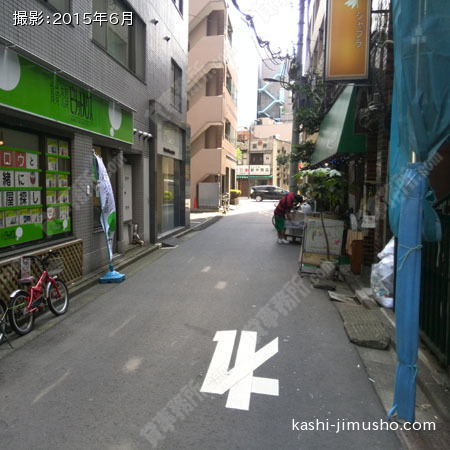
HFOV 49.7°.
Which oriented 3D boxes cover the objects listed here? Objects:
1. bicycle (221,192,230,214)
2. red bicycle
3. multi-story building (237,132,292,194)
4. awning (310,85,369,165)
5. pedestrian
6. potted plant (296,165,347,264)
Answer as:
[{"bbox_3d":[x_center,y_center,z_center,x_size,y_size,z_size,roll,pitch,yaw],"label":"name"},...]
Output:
[{"bbox_3d":[0.054,-1.185,27.353,0.560,1.080,1.750,1,5,5],"label":"bicycle"},{"bbox_3d":[-2.091,0.709,5.353,0.470,0.790,1.210,2,5,9],"label":"red bicycle"},{"bbox_3d":[4.240,-7.397,63.844,6.500,7.700,9.000,2,5,11],"label":"multi-story building"},{"bbox_3d":[2.679,-2.321,11.978,0.545,1.470,5.950,1,5,5],"label":"awning"},{"bbox_3d":[1.720,-0.192,13.350,0.800,1.400,0.500,1,5,5],"label":"pedestrian"},{"bbox_3d":[1.703,-0.096,8.572,0.800,1.859,0.760,0,5,0],"label":"potted plant"}]

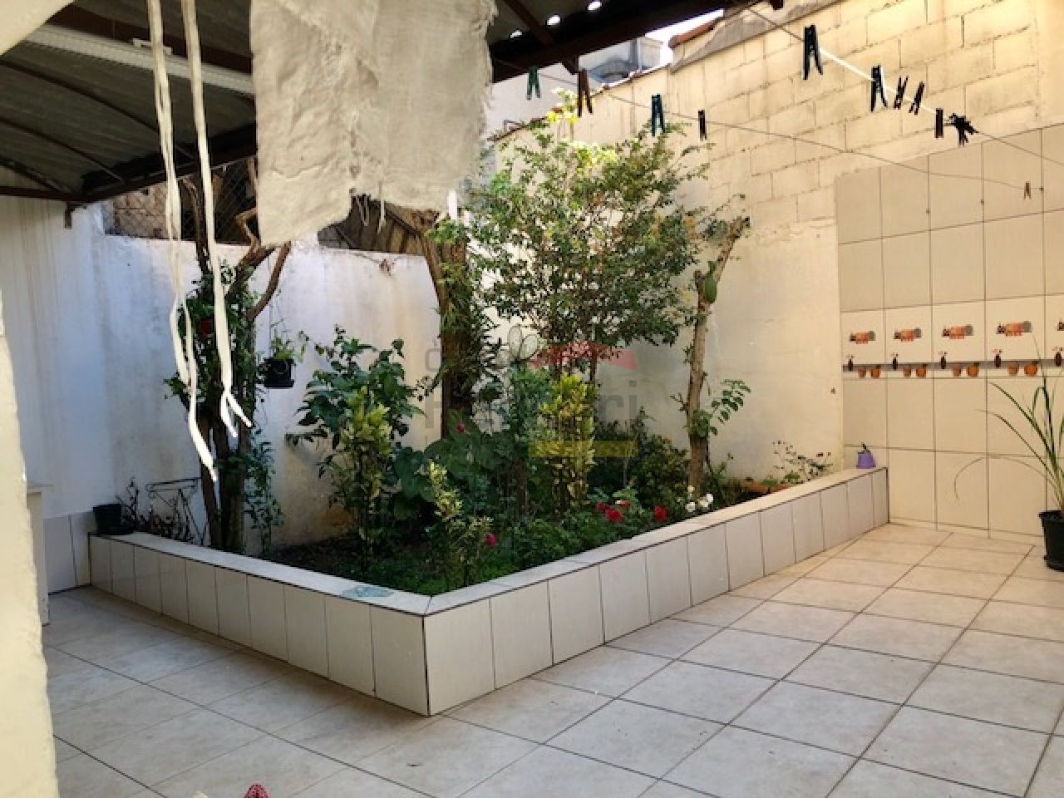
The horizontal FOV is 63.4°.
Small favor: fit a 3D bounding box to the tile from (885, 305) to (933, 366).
[{"bbox_3d":[2.424,-0.397,5.539,0.012,0.395,0.320,-5,3,-37],"label":"tile"}]

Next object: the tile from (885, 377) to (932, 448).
[{"bbox_3d":[2.437,0.097,5.542,0.015,0.456,0.323,-6,5,-36],"label":"tile"}]

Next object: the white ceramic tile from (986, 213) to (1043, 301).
[{"bbox_3d":[2.794,-0.818,5.000,0.012,0.462,0.320,-5,3,-37],"label":"white ceramic tile"}]

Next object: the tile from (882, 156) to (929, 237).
[{"bbox_3d":[2.384,-1.286,5.497,0.012,0.462,0.320,-5,3,-37],"label":"tile"}]

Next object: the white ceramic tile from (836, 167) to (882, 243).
[{"bbox_3d":[2.162,-1.283,5.712,0.015,0.456,0.323,-6,5,-36],"label":"white ceramic tile"}]

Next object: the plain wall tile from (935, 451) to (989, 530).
[{"bbox_3d":[2.662,0.562,5.323,0.012,0.462,0.320,-5,3,-37],"label":"plain wall tile"}]

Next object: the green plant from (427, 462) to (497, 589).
[{"bbox_3d":[-0.319,0.601,3.950,0.320,0.640,0.320,-3,4,0],"label":"green plant"}]

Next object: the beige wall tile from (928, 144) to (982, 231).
[{"bbox_3d":[2.547,-1.271,5.188,0.015,0.456,0.323,-6,5,-36],"label":"beige wall tile"}]

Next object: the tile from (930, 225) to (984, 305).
[{"bbox_3d":[2.599,-0.821,5.260,0.012,0.462,0.320,-5,3,-37],"label":"tile"}]

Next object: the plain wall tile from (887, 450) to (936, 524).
[{"bbox_3d":[2.465,0.555,5.572,0.015,0.456,0.323,-6,5,-36],"label":"plain wall tile"}]

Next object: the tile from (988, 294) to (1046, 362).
[{"bbox_3d":[2.813,-0.390,5.020,0.012,0.395,0.320,-5,3,-37],"label":"tile"}]

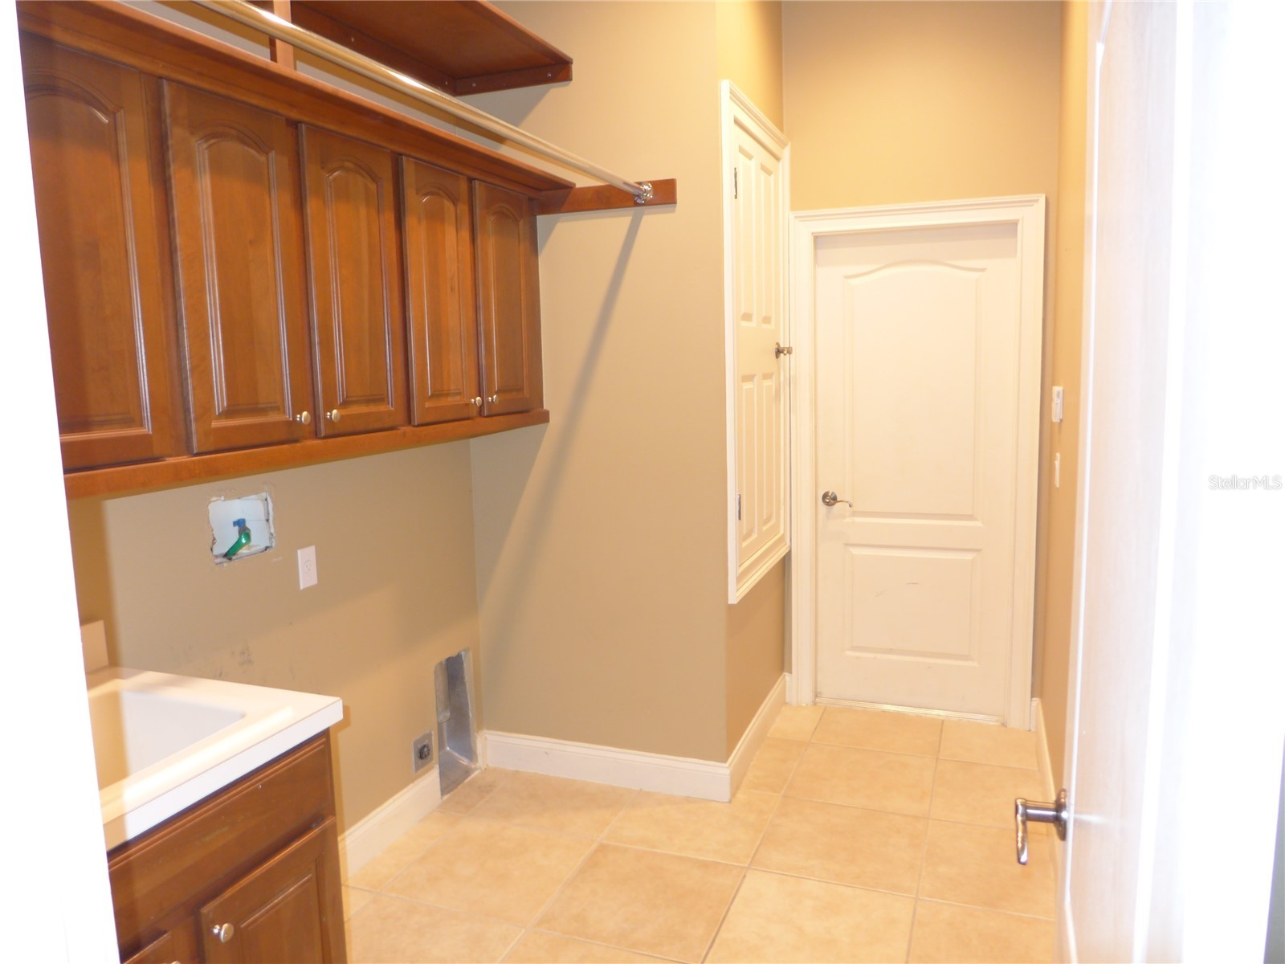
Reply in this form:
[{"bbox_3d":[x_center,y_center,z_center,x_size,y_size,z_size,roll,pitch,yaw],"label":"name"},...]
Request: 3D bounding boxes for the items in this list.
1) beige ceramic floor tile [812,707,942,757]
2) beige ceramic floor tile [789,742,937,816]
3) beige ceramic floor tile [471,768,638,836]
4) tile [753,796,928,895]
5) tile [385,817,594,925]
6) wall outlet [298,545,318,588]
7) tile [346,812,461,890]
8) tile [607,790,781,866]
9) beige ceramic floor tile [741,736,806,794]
[{"bbox_3d":[0.998,1.060,3.778,0.495,0.010,0.405,1,7,21],"label":"beige ceramic floor tile"},{"bbox_3d":[0.833,1.113,3.357,0.495,0.010,0.495,1,7,21],"label":"beige ceramic floor tile"},{"bbox_3d":[-0.303,1.158,3.201,0.495,0.010,0.370,1,7,21],"label":"beige ceramic floor tile"},{"bbox_3d":[0.651,1.171,2.895,0.495,0.010,0.495,1,7,21],"label":"tile"},{"bbox_3d":[-0.462,1.209,2.797,0.495,0.010,0.495,1,7,21],"label":"tile"},{"bbox_3d":[-0.963,0.248,2.576,0.008,0.114,0.071,1,7,21],"label":"wall outlet"},{"bbox_3d":[-0.767,1.202,2.916,0.150,0.010,0.495,1,7,21],"label":"tile"},{"bbox_3d":[0.185,1.161,3.077,0.495,0.010,0.495,1,7,21],"label":"tile"},{"bbox_3d":[0.522,1.106,3.479,0.162,0.010,0.495,1,7,21],"label":"beige ceramic floor tile"}]

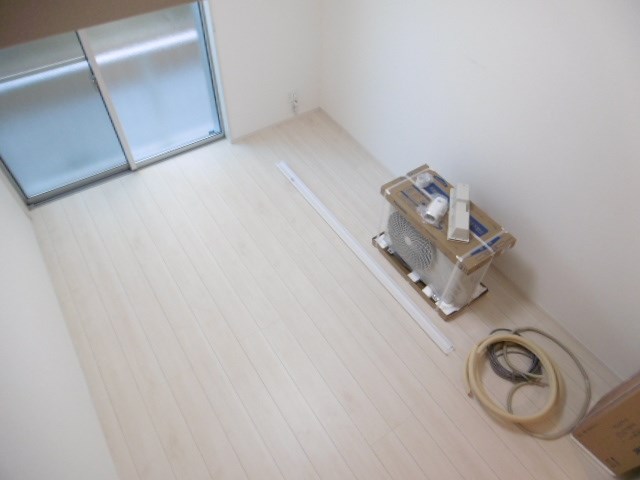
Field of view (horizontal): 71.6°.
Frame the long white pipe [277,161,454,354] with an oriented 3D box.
[{"bbox_3d":[0.220,0.013,3.124,0.070,0.045,1.983,-26,56,-21],"label":"long white pipe"}]

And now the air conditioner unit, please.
[{"bbox_3d":[0.736,0.011,2.811,0.382,0.540,0.741,-27,56,-21],"label":"air conditioner unit"}]

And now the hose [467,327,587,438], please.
[{"bbox_3d":[1.177,0.762,2.479,0.700,0.110,0.630,-27,56,-21],"label":"hose"}]

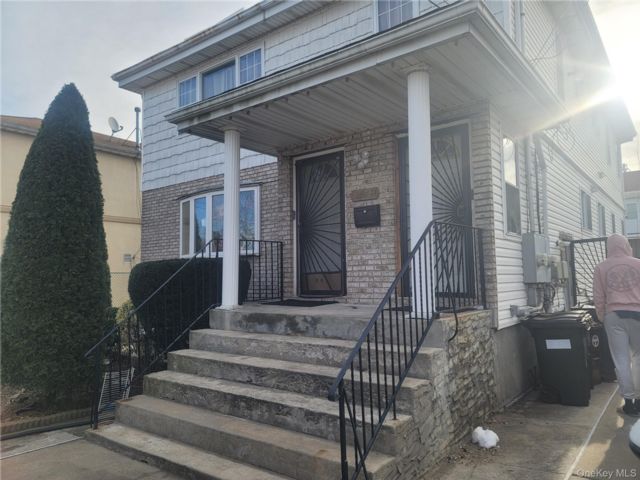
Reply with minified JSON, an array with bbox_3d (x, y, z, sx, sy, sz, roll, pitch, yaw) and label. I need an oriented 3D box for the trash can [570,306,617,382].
[{"bbox_3d":[3.679,1.403,6.338,0.640,0.980,0.560,-4,-5,35],"label":"trash can"}]

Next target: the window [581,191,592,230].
[{"bbox_3d":[5.668,-0.585,9.797,0.100,0.860,1.320,-4,-6,38],"label":"window"}]

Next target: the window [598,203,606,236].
[{"bbox_3d":[7.066,-0.472,11.556,0.100,0.860,1.220,-4,-6,38],"label":"window"}]

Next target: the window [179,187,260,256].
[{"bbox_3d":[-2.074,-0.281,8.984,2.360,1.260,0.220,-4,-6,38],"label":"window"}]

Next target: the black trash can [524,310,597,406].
[{"bbox_3d":[2.784,1.343,5.409,0.640,0.980,0.560,-3,-5,32],"label":"black trash can"}]

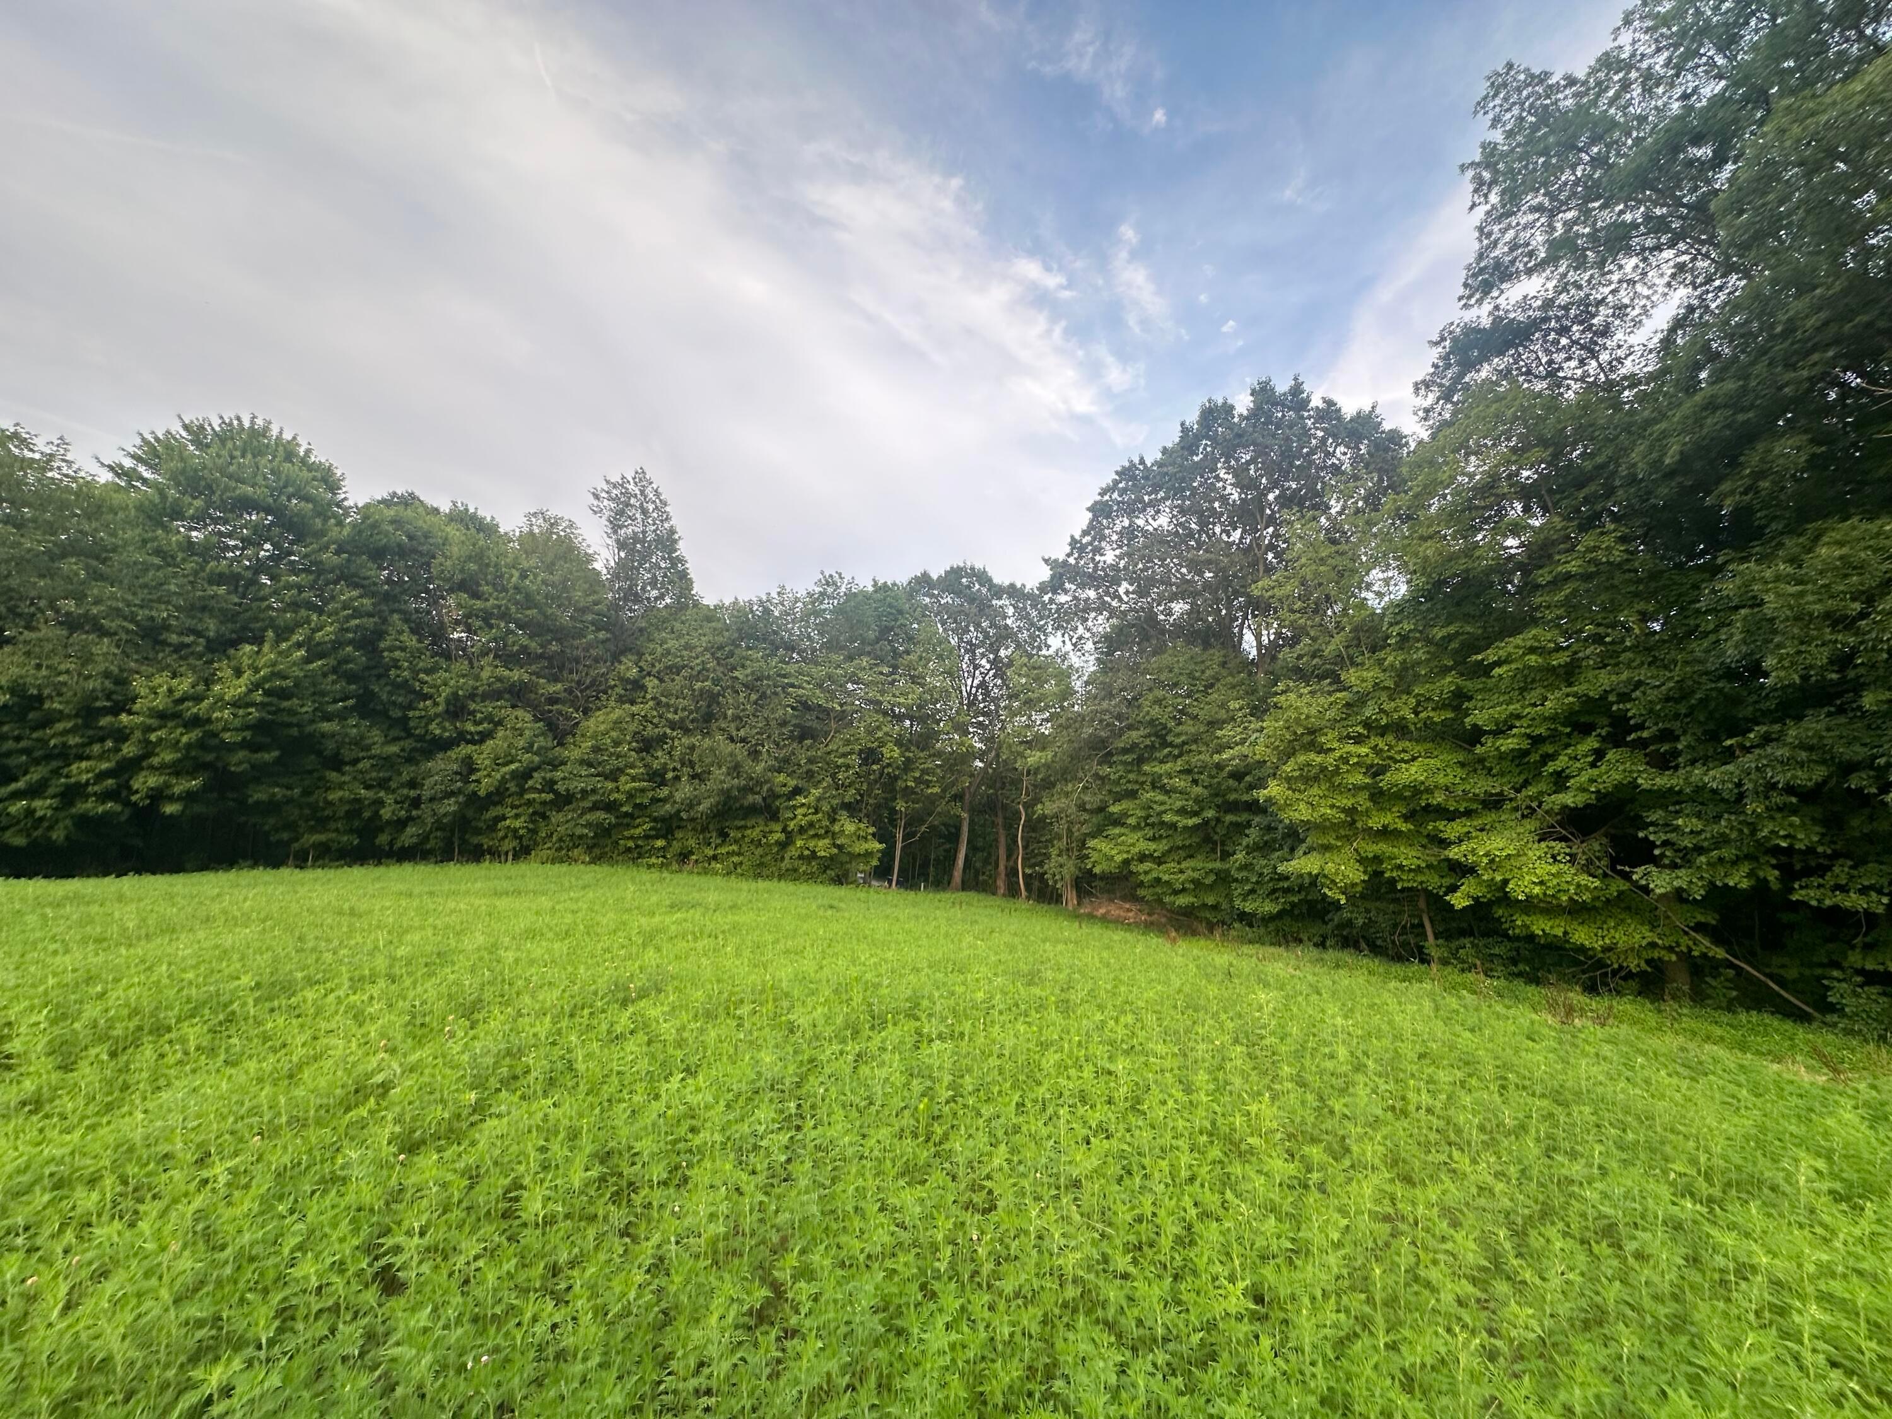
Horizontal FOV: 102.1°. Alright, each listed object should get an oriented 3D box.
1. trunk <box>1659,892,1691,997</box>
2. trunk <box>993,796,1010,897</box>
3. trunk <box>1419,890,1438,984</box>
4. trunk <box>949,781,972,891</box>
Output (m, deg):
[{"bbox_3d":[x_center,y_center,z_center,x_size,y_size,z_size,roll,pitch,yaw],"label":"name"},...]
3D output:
[{"bbox_3d":[12.457,4.028,13.095,0.360,1.823,0.360,-5,-8,43],"label":"trunk"},{"bbox_3d":[2.334,5.774,32.222,0.420,4.238,0.400,0,-6,0],"label":"trunk"},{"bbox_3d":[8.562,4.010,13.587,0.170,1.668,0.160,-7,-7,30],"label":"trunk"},{"bbox_3d":[0.660,5.473,33.245,0.580,4.729,0.500,7,-6,1],"label":"trunk"}]

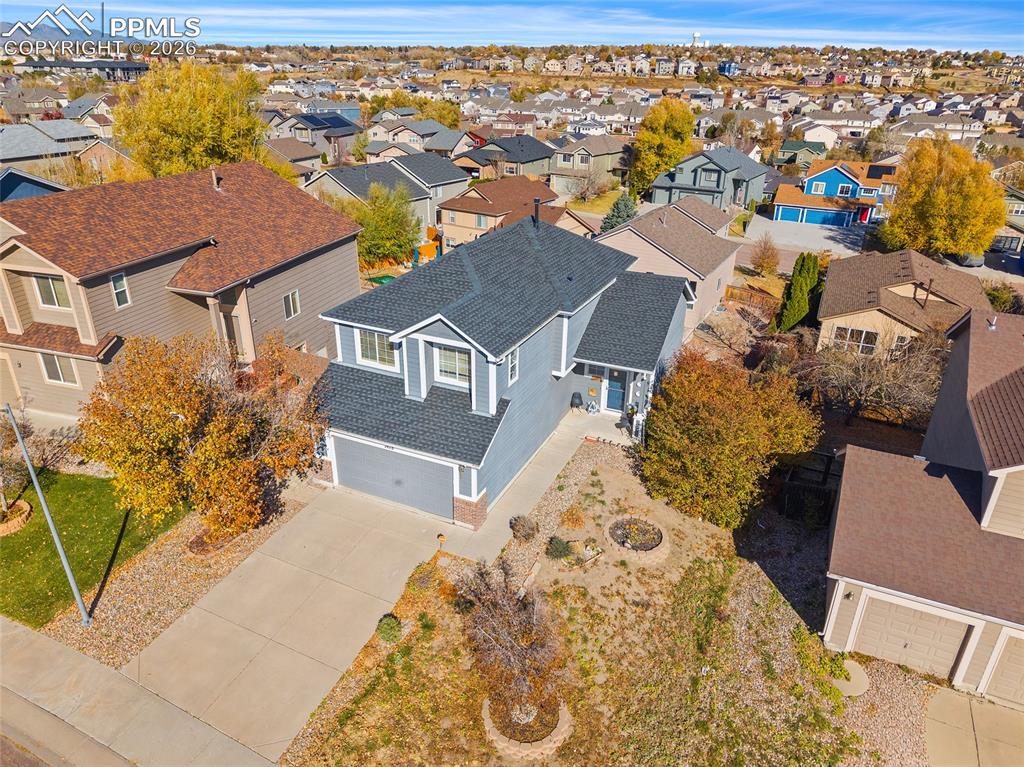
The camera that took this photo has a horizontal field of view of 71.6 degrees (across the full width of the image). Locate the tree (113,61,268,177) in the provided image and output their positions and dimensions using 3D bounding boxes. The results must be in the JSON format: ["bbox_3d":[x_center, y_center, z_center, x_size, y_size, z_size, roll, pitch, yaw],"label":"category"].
[{"bbox_3d":[-32.950,-24.690,73.600,14.630,16.050,14.630,12,27,22],"label":"tree"}]

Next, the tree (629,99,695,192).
[{"bbox_3d":[24.010,-37.350,112.860,10.190,14.830,10.190,12,27,22],"label":"tree"}]

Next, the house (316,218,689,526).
[{"bbox_3d":[0.540,-1.870,29.290,10.850,7.750,16.250,12,27,22],"label":"house"}]

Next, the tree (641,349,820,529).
[{"bbox_3d":[7.810,1.560,25.510,6.300,5.100,6.200,11,28,23],"label":"tree"}]

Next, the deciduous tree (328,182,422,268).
[{"bbox_3d":[-11.260,-12.700,58.100,7.400,7.200,7.000,0,25,0],"label":"deciduous tree"}]

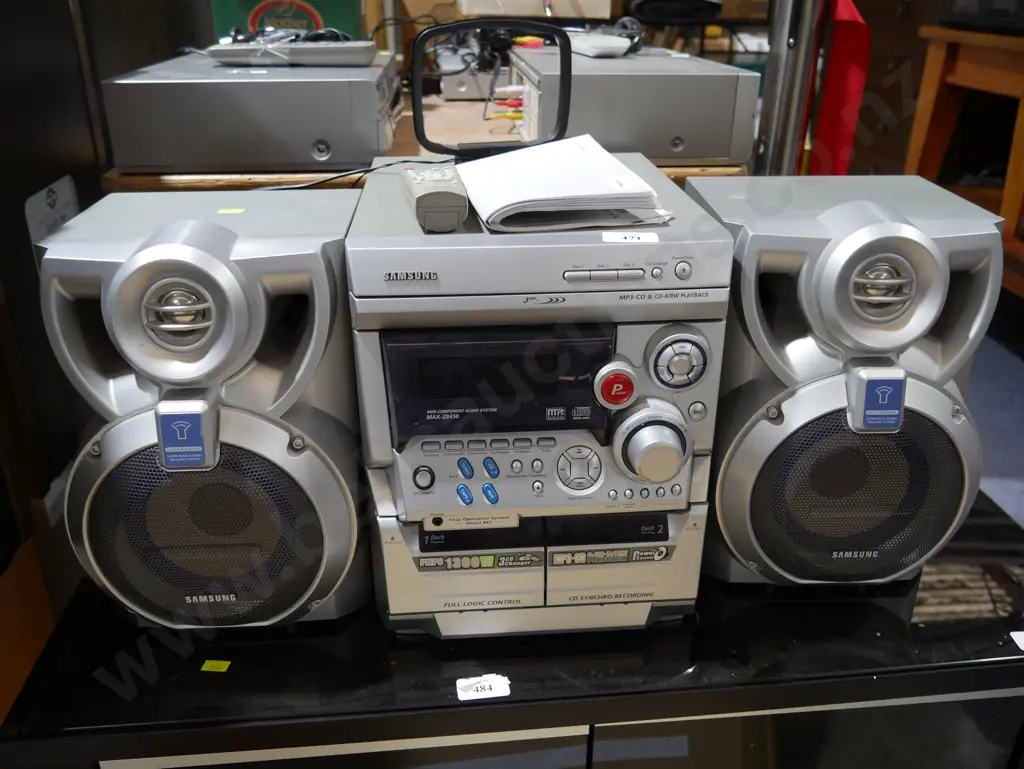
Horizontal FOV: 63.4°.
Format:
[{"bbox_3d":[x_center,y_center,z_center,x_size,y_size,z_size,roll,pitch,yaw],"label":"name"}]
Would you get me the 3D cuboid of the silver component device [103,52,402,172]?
[{"bbox_3d":[-0.318,-0.383,1.125,0.300,0.098,0.419,-2,26,-4],"label":"silver component device"}]

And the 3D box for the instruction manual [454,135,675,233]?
[{"bbox_3d":[0.030,-0.170,0.679,0.145,0.030,0.200,-6,27,-11],"label":"instruction manual"}]

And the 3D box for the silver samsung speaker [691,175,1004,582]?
[{"bbox_3d":[0.267,-0.005,0.743,0.214,0.319,0.191,-1,27,-2],"label":"silver samsung speaker"}]

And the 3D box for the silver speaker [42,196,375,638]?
[{"bbox_3d":[-0.228,0.018,0.696,0.214,0.319,0.188,-2,27,-3],"label":"silver speaker"}]

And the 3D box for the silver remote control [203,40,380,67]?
[{"bbox_3d":[-0.278,-0.419,1.055,0.215,0.026,0.055,0,26,1],"label":"silver remote control"}]

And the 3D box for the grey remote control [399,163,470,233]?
[{"bbox_3d":[-0.066,-0.156,0.656,0.043,0.027,0.165,-5,27,-10],"label":"grey remote control"}]

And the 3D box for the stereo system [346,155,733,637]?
[{"bbox_3d":[0.012,-0.008,0.748,0.269,0.325,0.316,-2,27,-4],"label":"stereo system"}]

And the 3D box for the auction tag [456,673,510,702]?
[{"bbox_3d":[-0.022,0.233,0.637,0.038,0.002,0.022,-2,26,-4],"label":"auction tag"}]

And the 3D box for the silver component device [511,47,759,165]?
[{"bbox_3d":[0.141,-0.402,1.165,0.258,0.103,0.424,-2,26,-5],"label":"silver component device"}]

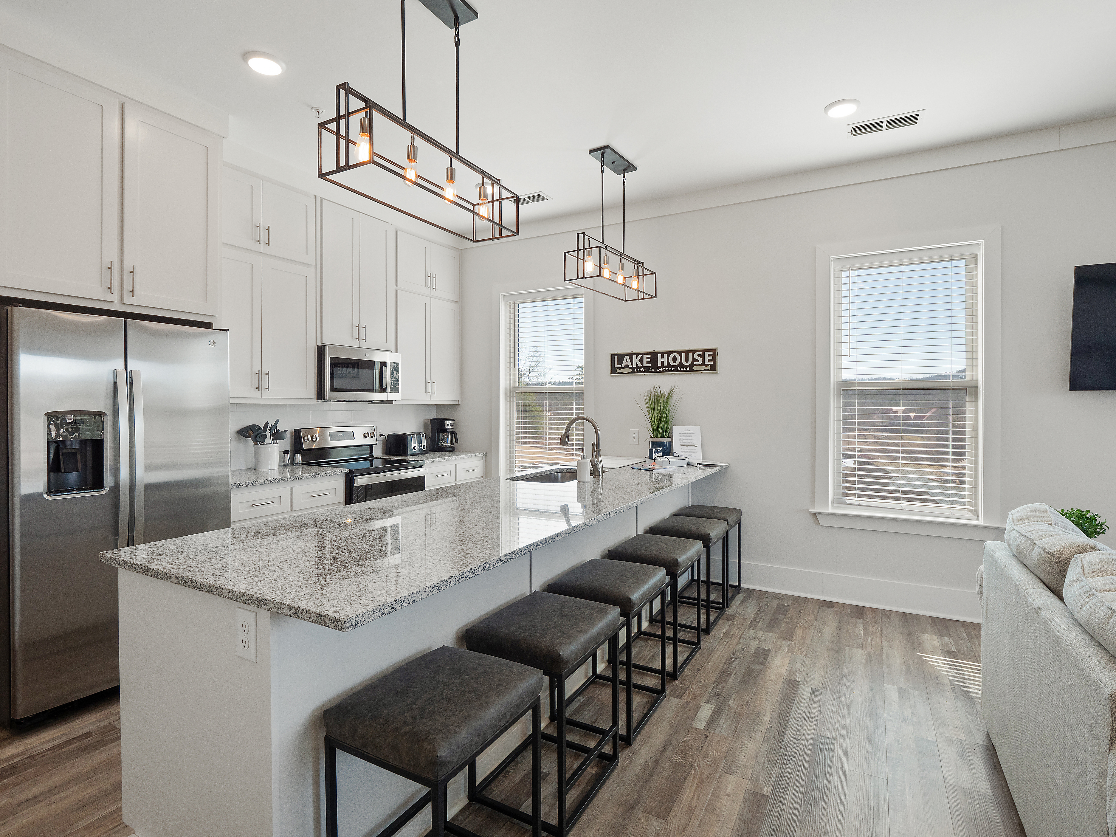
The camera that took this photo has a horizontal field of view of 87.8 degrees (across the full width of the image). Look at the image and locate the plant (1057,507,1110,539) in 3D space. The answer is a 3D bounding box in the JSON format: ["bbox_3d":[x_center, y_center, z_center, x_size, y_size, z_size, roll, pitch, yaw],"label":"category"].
[{"bbox_3d":[2.858,0.623,3.162,0.260,0.250,0.260,1,1,28],"label":"plant"}]

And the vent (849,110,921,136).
[{"bbox_3d":[1.922,-1.723,3.417,0.397,0.016,0.191,1,1,28],"label":"vent"}]

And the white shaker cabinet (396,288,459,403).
[{"bbox_3d":[-1.298,-0.620,5.301,0.320,0.975,0.850,1,1,28],"label":"white shaker cabinet"}]

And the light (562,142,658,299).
[{"bbox_3d":[0.389,-1.310,3.927,0.235,0.880,1.000,1,1,28],"label":"light"}]

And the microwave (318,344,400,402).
[{"bbox_3d":[-1.630,-0.325,4.486,0.402,0.392,0.754,1,1,28],"label":"microwave"}]

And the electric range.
[{"bbox_3d":[-1.521,0.673,4.506,0.680,1.190,0.760,1,1,28],"label":"electric range"}]

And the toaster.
[{"bbox_3d":[-1.356,0.230,5.194,0.266,0.191,0.261,1,1,28],"label":"toaster"}]

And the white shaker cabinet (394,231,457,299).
[{"bbox_3d":[-1.294,-1.360,5.285,0.320,0.505,0.850,1,1,28],"label":"white shaker cabinet"}]

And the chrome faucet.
[{"bbox_3d":[0.151,0.175,3.741,0.295,0.395,0.100,1,1,28],"label":"chrome faucet"}]

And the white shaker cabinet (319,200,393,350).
[{"bbox_3d":[-1.687,-1.071,4.567,0.320,1.055,0.745,1,1,28],"label":"white shaker cabinet"}]

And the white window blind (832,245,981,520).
[{"bbox_3d":[2.305,-0.235,3.888,0.855,1.775,0.100,1,1,28],"label":"white window blind"}]

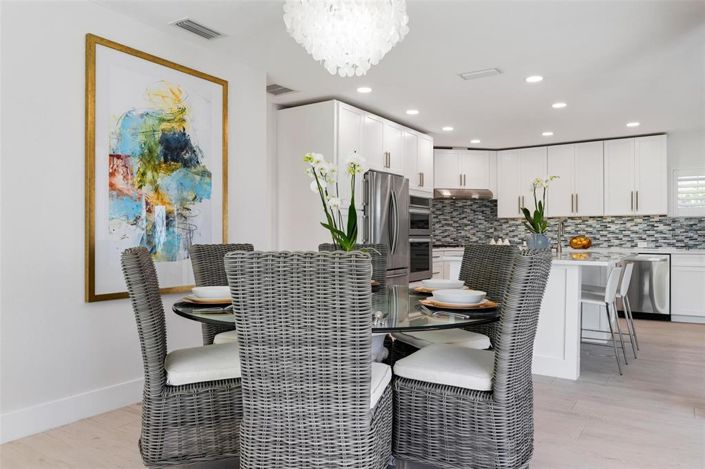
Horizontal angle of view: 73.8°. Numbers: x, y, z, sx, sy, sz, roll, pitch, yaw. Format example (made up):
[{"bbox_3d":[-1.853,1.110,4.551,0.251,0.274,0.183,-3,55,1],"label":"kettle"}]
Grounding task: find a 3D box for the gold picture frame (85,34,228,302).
[{"bbox_3d":[-1.308,-0.398,3.285,0.040,1.618,1.087,0,0,35],"label":"gold picture frame"}]

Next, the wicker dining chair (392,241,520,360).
[{"bbox_3d":[0.600,0.584,2.870,0.670,1.030,0.520,0,0,-27],"label":"wicker dining chair"}]

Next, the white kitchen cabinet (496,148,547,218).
[{"bbox_3d":[2.730,-0.800,7.450,0.762,1.070,0.330,0,0,34],"label":"white kitchen cabinet"}]

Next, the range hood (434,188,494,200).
[{"bbox_3d":[1.710,-0.640,7.420,0.914,0.150,0.480,0,0,-12],"label":"range hood"}]

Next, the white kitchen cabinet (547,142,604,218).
[{"bbox_3d":[3.362,-0.780,7.031,0.761,1.070,0.330,0,0,35],"label":"white kitchen cabinet"}]

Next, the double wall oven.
[{"bbox_3d":[0.675,0.052,6.360,0.570,1.110,0.757,0,0,34],"label":"double wall oven"}]

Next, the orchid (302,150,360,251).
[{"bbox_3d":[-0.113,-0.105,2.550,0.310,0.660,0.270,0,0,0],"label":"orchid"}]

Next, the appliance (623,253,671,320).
[{"bbox_3d":[4.003,0.695,6.423,0.600,0.870,0.600,0,0,35],"label":"appliance"}]

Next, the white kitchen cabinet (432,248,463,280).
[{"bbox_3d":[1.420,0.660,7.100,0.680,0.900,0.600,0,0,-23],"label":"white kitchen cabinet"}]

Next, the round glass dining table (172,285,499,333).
[{"bbox_3d":[-0.040,0.750,2.700,1.780,0.760,1.780,0,0,0],"label":"round glass dining table"}]

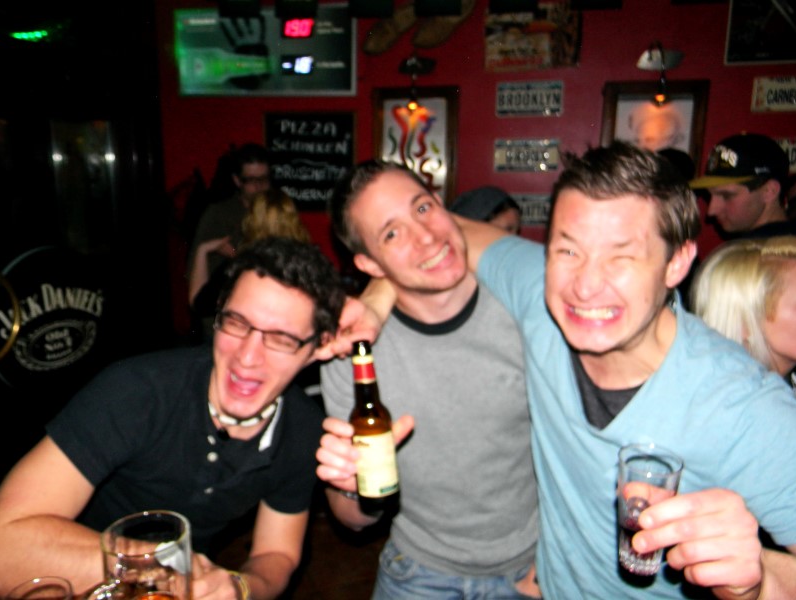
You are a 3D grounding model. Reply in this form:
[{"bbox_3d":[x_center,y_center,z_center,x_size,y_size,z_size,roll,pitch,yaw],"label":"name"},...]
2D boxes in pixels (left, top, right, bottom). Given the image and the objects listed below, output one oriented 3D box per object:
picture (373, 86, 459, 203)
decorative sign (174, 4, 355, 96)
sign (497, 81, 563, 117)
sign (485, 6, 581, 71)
[{"bbox_3d":[0.082,-0.706,3.174,0.415,0.645,0.040,2,12,8],"label":"picture"},{"bbox_3d":[-0.647,-1.232,3.223,0.959,0.426,0.070,3,9,13],"label":"decorative sign"},{"bbox_3d":[0.609,-0.927,2.996,0.298,0.153,0.020,3,9,13],"label":"sign"},{"bbox_3d":[0.614,-1.196,2.950,0.422,0.279,0.025,3,9,13],"label":"sign"}]

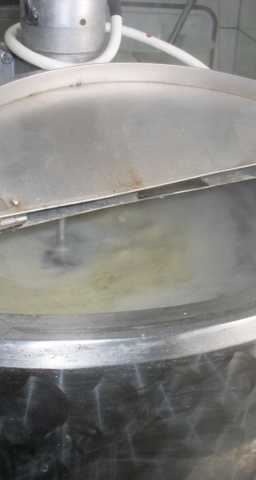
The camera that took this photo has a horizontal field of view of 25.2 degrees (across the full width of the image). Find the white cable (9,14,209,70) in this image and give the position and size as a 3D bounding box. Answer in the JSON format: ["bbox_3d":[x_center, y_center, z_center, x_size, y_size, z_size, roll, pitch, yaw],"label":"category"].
[{"bbox_3d":[-0.023,-0.234,0.681,0.248,0.072,0.144,3,27,0],"label":"white cable"}]

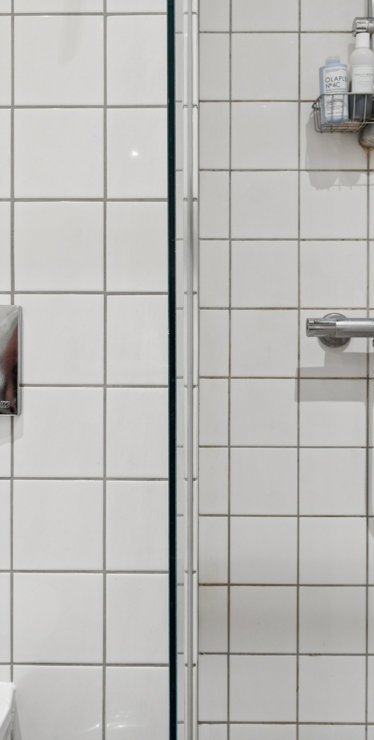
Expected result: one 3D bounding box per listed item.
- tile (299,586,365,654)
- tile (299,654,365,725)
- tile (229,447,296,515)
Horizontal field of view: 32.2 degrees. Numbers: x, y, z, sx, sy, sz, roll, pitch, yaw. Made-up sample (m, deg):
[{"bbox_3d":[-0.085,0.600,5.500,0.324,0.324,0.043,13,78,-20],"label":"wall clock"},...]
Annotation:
[{"bbox_3d":[0.316,0.543,1.411,0.147,0.147,0.010,0,0,0],"label":"tile"},{"bbox_3d":[0.320,0.705,1.429,0.149,0.149,0.010,0,0,0],"label":"tile"},{"bbox_3d":[0.168,0.248,1.429,0.149,0.149,0.010,0,0,0],"label":"tile"}]

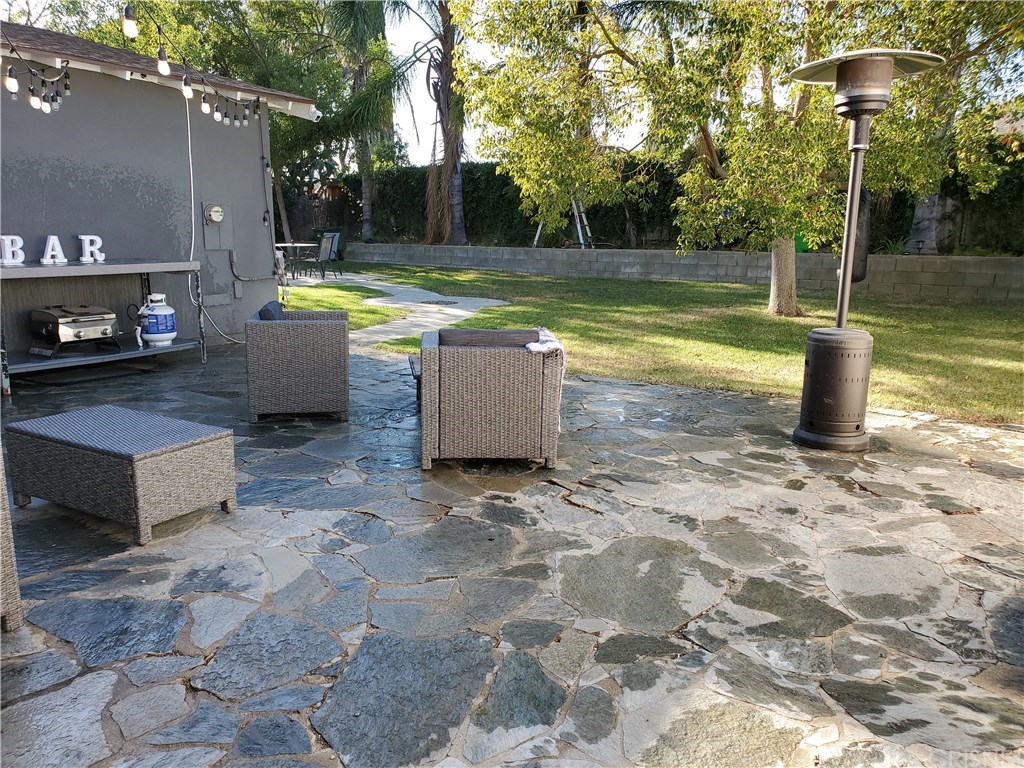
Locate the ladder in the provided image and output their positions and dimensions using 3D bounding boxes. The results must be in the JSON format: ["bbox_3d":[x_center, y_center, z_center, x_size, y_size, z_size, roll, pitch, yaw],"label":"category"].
[{"bbox_3d":[1.185,-4.062,17.700,1.400,2.100,0.550,5,13,23],"label":"ladder"}]

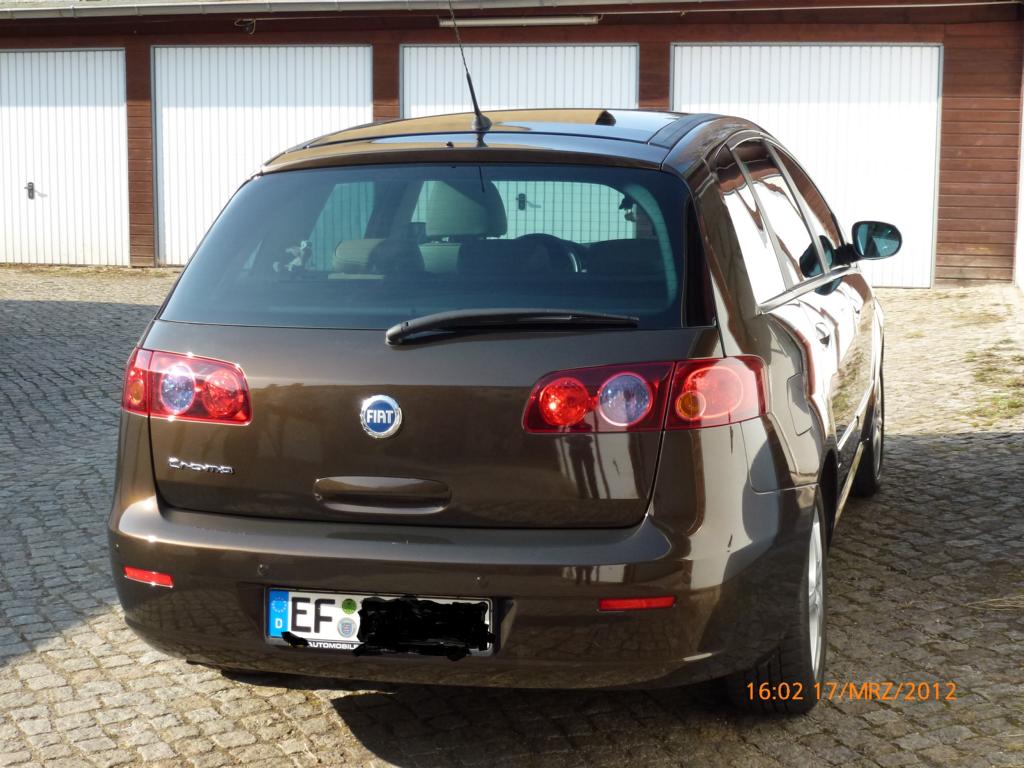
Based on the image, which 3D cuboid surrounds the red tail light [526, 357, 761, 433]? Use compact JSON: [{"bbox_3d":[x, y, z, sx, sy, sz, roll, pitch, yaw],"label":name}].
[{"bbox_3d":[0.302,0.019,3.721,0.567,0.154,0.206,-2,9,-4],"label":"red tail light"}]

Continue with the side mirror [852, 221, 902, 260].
[{"bbox_3d":[1.346,-0.530,6.195,0.190,0.155,0.110,2,9,21],"label":"side mirror"}]

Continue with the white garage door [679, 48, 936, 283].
[{"bbox_3d":[2.596,-1.957,15.106,2.375,2.125,0.080,2,8,12],"label":"white garage door"}]

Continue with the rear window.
[{"bbox_3d":[-0.206,-0.316,3.978,1.276,0.102,0.573,1,53,16],"label":"rear window"}]

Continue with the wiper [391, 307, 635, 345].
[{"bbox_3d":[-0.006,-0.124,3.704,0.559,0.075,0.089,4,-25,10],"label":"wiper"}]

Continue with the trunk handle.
[{"bbox_3d":[-0.285,0.245,3.740,0.322,0.082,0.040,1,5,16],"label":"trunk handle"}]

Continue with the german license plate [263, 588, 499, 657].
[{"bbox_3d":[-0.296,0.526,3.720,0.530,0.125,0.020,1,6,16],"label":"german license plate"}]

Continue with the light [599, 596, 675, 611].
[{"bbox_3d":[0.269,0.464,3.592,0.163,0.027,0.025,-2,9,-4],"label":"light"}]

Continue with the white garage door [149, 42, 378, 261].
[{"bbox_3d":[-2.388,-2.157,16.137,2.199,2.125,0.080,2,8,12],"label":"white garage door"}]

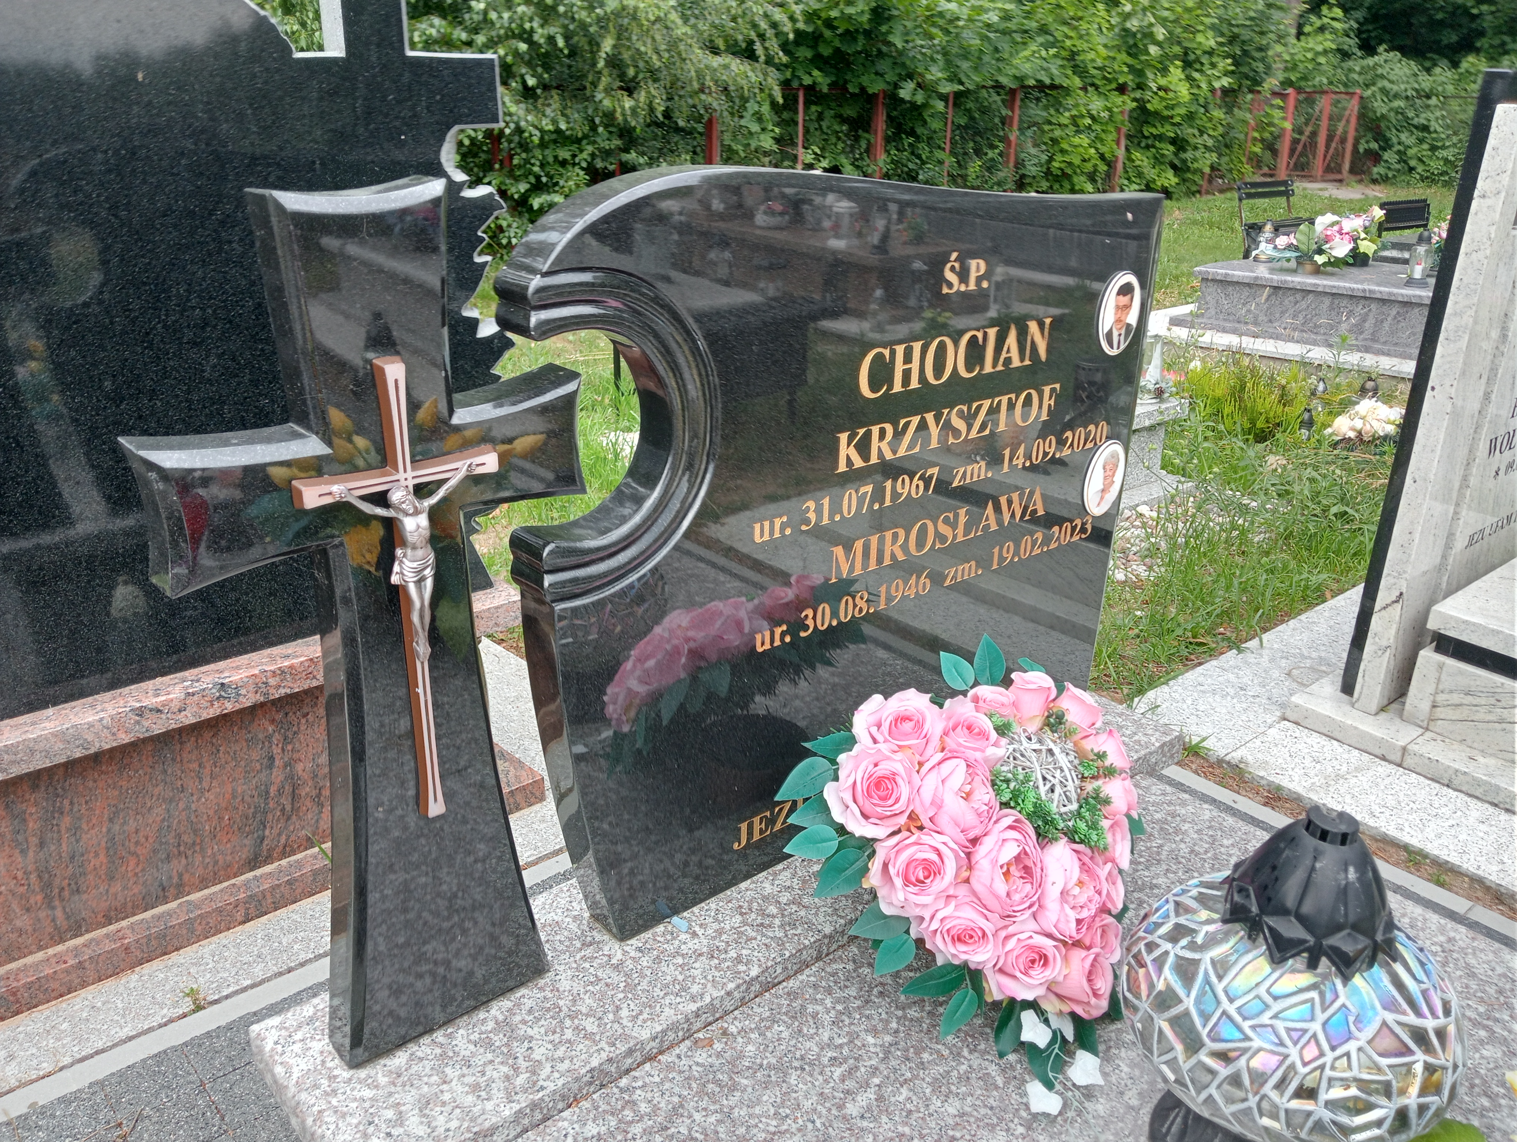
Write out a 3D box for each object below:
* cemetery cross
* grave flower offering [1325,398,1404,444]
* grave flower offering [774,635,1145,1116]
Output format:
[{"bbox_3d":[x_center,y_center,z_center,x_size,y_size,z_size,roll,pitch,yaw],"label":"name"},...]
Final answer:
[{"bbox_3d":[-0.425,0.096,1.460,0.500,1.085,0.082,-17,29,-37],"label":"cemetery cross"},{"bbox_3d":[2.391,-0.586,4.838,0.319,0.153,0.266,13,25,24],"label":"grave flower offering"},{"bbox_3d":[0.335,0.405,1.767,0.532,0.424,0.466,-8,25,-22],"label":"grave flower offering"}]

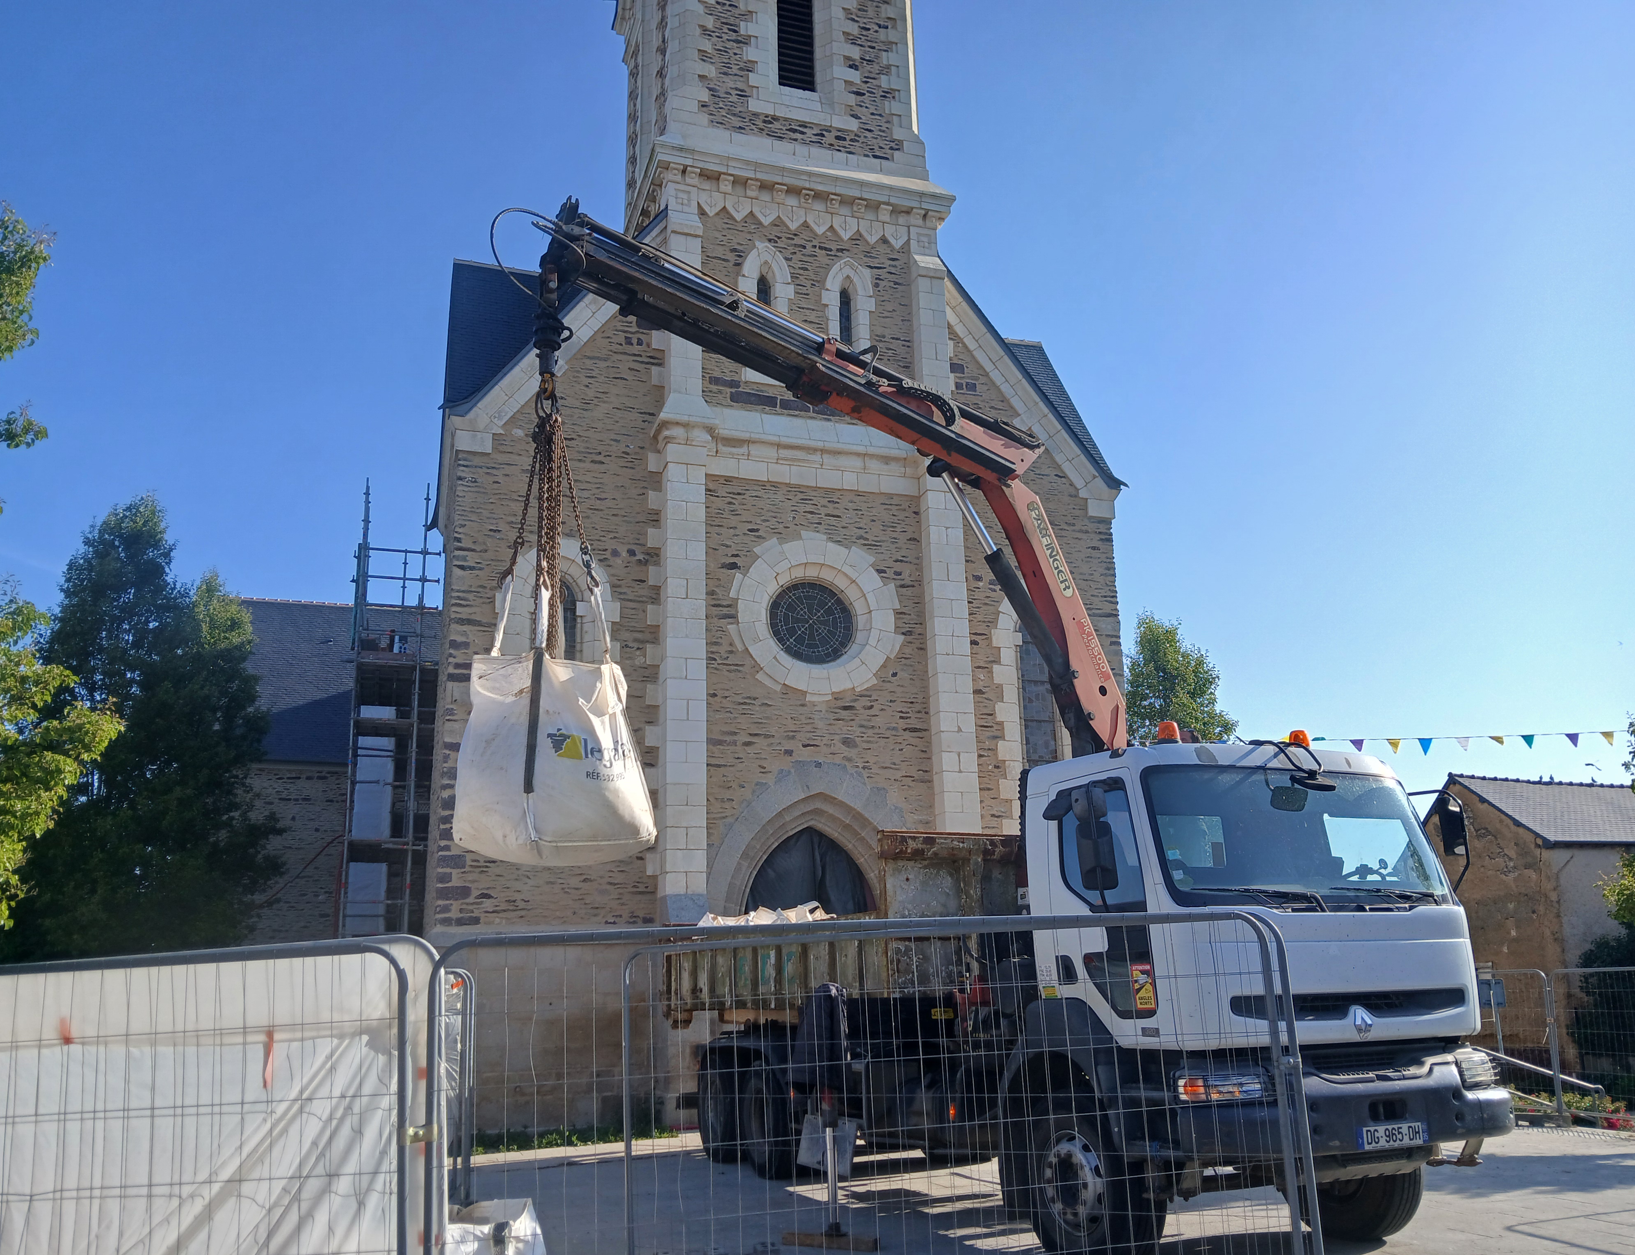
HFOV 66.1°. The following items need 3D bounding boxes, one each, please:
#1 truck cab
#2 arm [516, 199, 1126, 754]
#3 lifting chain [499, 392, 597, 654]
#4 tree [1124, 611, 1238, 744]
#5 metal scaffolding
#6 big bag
[{"bbox_3d":[2.756,2.335,7.915,2.520,3.120,2.120,6,-17,-25],"label":"truck cab"},{"bbox_3d":[0.306,-0.905,9.039,4.890,3.470,0.450,8,-18,-30],"label":"arm"},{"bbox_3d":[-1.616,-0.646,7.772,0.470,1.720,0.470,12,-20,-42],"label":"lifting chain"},{"bbox_3d":[7.150,3.882,24.862,3.600,8.740,3.600,-1,-15,0],"label":"tree"},{"bbox_3d":[-7.761,2.832,22.542,1.300,10.280,3.300,4,-16,-19],"label":"metal scaffolding"},{"bbox_3d":[-1.556,0.522,7.458,0.950,1.720,0.950,12,-20,-42],"label":"big bag"}]

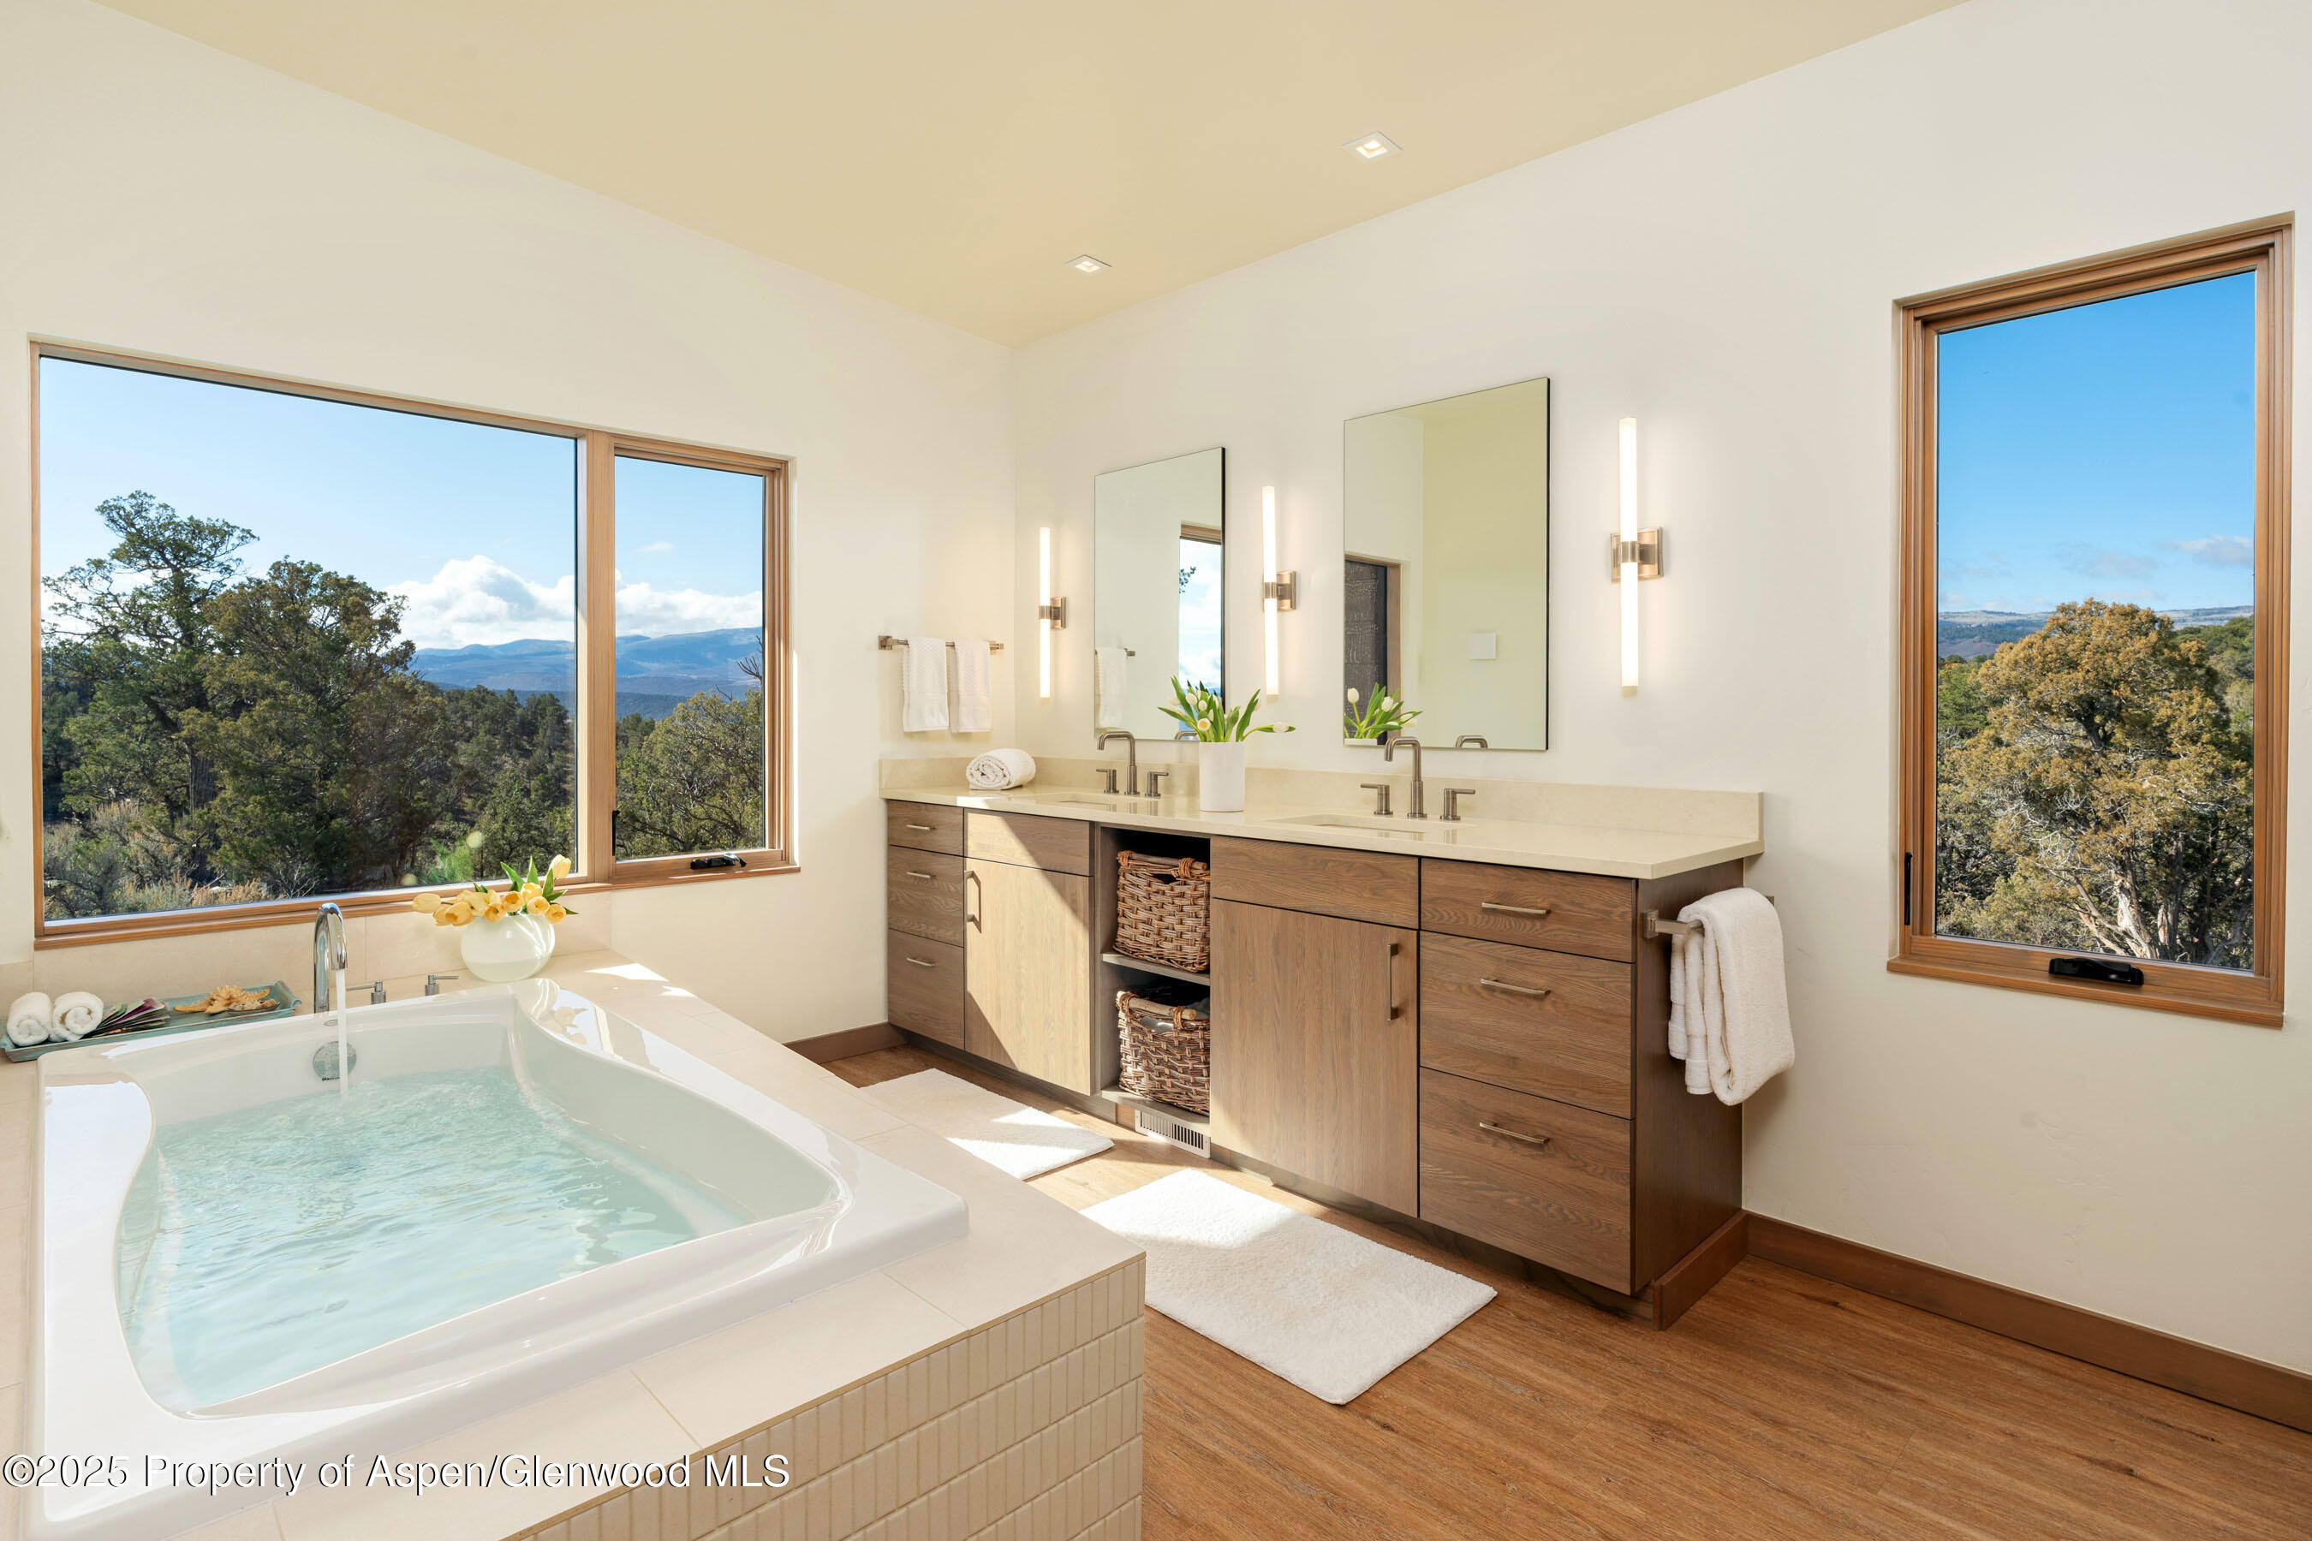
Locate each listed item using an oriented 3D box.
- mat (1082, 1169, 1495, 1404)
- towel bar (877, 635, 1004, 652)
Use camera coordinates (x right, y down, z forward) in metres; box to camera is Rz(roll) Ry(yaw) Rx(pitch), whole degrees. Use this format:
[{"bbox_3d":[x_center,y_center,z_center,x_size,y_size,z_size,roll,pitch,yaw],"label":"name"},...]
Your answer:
[{"bbox_3d":[0.199,1.064,2.506,0.540,0.025,0.885,-3,4,-44],"label":"mat"},{"bbox_3d":[-0.733,-0.444,4.105,0.510,0.050,0.080,-3,4,-44],"label":"towel bar"}]

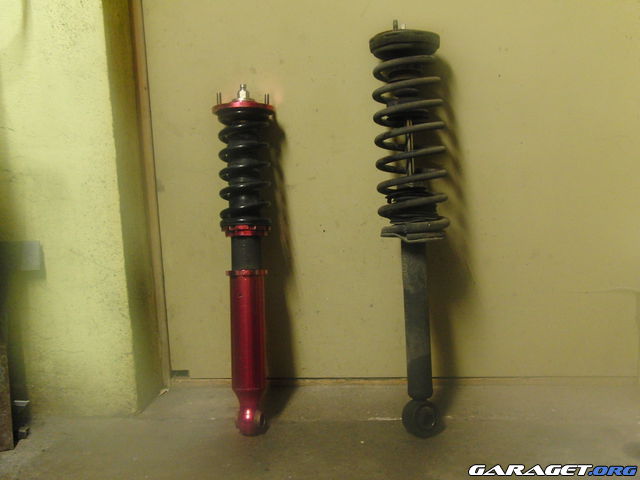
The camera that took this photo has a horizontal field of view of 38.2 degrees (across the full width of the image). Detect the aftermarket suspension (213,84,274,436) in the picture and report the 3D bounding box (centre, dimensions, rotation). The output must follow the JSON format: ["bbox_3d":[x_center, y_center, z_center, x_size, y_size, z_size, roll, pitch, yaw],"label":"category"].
[{"bbox_3d":[-0.129,0.035,1.620,0.108,0.614,0.103,-1,1,0],"label":"aftermarket suspension"}]

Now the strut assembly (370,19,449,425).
[{"bbox_3d":[0.163,-0.019,1.610,0.126,0.730,0.126,-3,2,0],"label":"strut assembly"}]

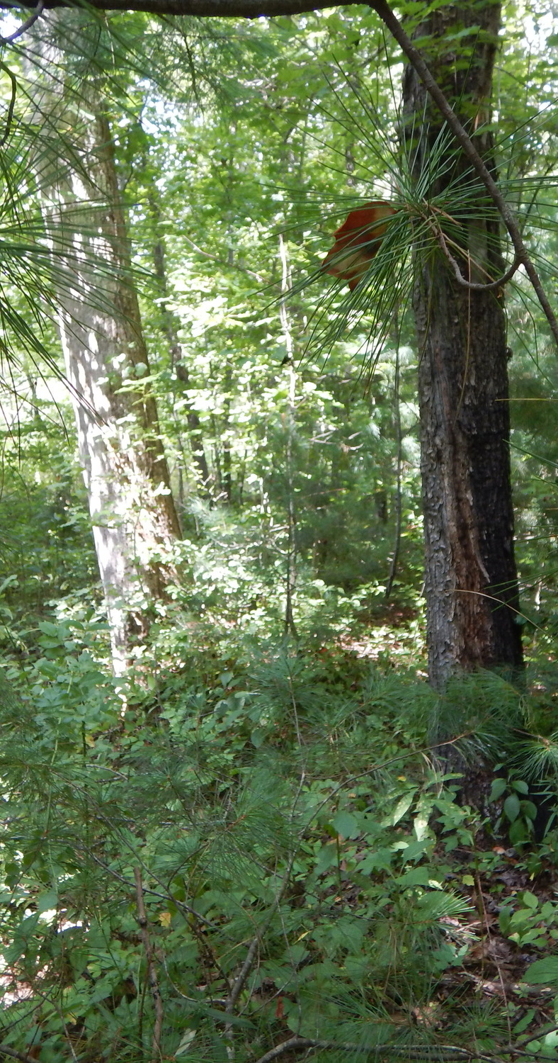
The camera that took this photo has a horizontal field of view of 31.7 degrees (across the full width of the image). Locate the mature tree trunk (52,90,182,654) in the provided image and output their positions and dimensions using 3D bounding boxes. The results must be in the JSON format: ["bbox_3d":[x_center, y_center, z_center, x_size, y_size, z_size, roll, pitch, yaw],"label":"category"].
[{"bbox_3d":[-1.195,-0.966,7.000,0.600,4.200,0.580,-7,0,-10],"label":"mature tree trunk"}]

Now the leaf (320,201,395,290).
[{"bbox_3d":[0.047,-0.169,0.580,0.046,0.053,0.022,-2,0,9],"label":"leaf"}]

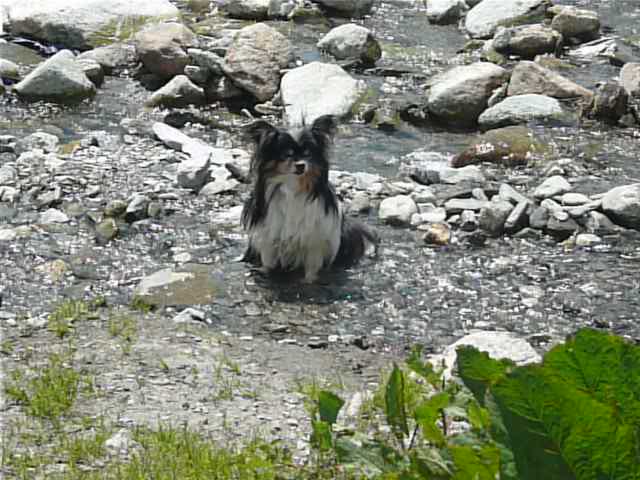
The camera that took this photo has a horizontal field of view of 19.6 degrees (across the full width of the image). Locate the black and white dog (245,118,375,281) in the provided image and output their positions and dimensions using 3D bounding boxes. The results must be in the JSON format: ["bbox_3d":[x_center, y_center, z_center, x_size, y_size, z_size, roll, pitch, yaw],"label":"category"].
[{"bbox_3d":[-0.024,-0.109,4.240,0.240,0.390,0.310,8,20,24],"label":"black and white dog"}]

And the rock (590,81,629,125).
[{"bbox_3d":[1.125,-0.535,7.188,0.148,0.173,0.126,0,17,0],"label":"rock"}]

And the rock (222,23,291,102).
[{"bbox_3d":[-0.261,-0.730,7.604,0.280,0.333,0.210,0,17,0],"label":"rock"}]

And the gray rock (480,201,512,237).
[{"bbox_3d":[0.541,-0.066,5.704,0.105,0.113,0.089,0,17,0],"label":"gray rock"}]

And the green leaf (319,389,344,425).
[{"bbox_3d":[0.021,0.299,3.300,0.046,0.060,0.030,0,18,0],"label":"green leaf"}]

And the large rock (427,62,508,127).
[{"bbox_3d":[0.448,-0.442,5.610,0.250,0.175,0.213,0,18,0],"label":"large rock"}]

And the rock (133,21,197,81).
[{"bbox_3d":[-0.665,-0.811,7.956,0.267,0.250,0.227,0,17,0],"label":"rock"}]

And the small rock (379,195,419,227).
[{"bbox_3d":[0.247,-0.093,5.815,0.126,0.101,0.101,0,17,0],"label":"small rock"}]

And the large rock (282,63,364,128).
[{"bbox_3d":[0.007,-0.438,5.581,0.255,0.188,0.230,0,18,0],"label":"large rock"}]

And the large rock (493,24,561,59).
[{"bbox_3d":[0.729,-0.698,6.498,0.248,0.103,0.161,0,18,0],"label":"large rock"}]

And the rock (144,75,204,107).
[{"bbox_3d":[-0.454,-0.466,5.807,0.184,0.092,0.147,0,18,0],"label":"rock"}]

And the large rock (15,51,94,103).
[{"bbox_3d":[-1.089,-0.673,7.615,0.338,0.213,0.236,0,17,0],"label":"large rock"}]

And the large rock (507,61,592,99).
[{"bbox_3d":[0.739,-0.517,5.952,0.278,0.102,0.195,0,18,0],"label":"large rock"}]

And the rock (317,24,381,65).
[{"bbox_3d":[0.129,-0.886,8.376,0.290,0.180,0.217,0,17,0],"label":"rock"}]

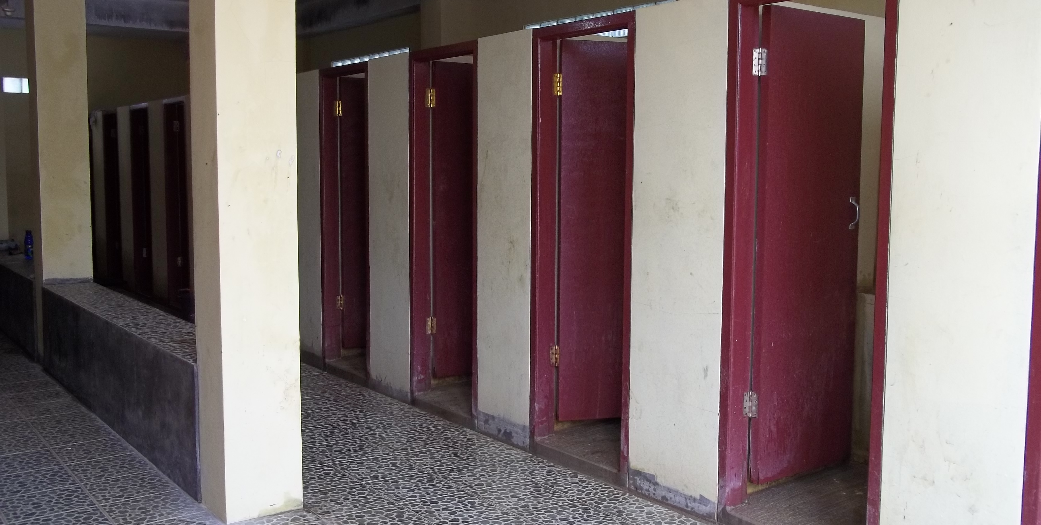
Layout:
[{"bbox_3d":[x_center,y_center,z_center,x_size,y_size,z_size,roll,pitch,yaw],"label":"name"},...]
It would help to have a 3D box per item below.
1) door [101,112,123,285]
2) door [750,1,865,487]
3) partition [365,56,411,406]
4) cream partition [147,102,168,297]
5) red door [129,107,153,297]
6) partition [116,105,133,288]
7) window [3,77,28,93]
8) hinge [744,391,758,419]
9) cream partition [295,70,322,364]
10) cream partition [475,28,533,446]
[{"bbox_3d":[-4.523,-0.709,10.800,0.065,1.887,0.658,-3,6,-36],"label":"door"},{"bbox_3d":[1.107,-0.057,3.695,0.566,1.762,0.039,-3,6,-36],"label":"door"},{"bbox_3d":[-0.715,-0.197,5.617,0.112,1.954,0.499,-3,6,-36],"label":"partition"},{"bbox_3d":[-3.470,-0.556,9.389,0.112,1.954,0.516,-3,6,-36],"label":"cream partition"},{"bbox_3d":[-3.831,-0.619,9.853,0.065,1.887,0.664,-3,6,-36],"label":"red door"},{"bbox_3d":[-4.164,-0.647,10.339,0.112,1.954,0.516,-3,6,-36],"label":"partition"},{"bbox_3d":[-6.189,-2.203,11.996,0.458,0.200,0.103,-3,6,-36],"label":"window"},{"bbox_3d":[0.853,0.534,3.582,0.060,0.100,0.030,1,5,9],"label":"hinge"},{"bbox_3d":[-1.405,-0.287,6.563,0.112,1.954,0.493,-3,6,-36],"label":"cream partition"},{"bbox_3d":[-0.036,-0.108,4.688,0.112,1.954,0.457,-3,6,-36],"label":"cream partition"}]

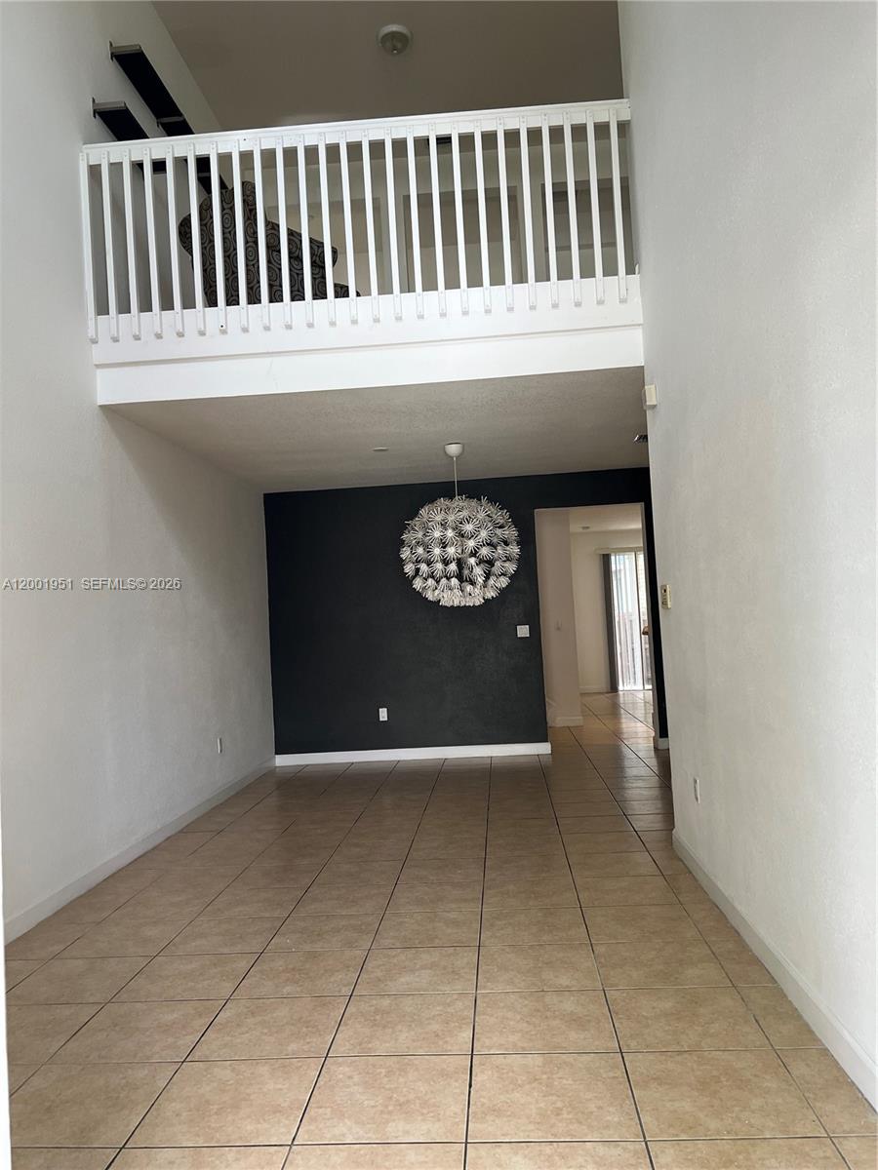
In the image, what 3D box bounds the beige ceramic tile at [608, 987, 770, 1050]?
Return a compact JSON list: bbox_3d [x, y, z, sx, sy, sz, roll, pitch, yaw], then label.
[{"bbox_3d":[0.789,1.407,2.852,0.445,0.010,0.445,-3,-3,4],"label":"beige ceramic tile"}]

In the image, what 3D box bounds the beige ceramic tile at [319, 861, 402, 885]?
[{"bbox_3d":[-0.427,1.573,4.773,0.450,0.010,0.450,-3,-3,4],"label":"beige ceramic tile"}]

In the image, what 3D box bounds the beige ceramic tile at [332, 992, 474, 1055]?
[{"bbox_3d":[-0.098,1.365,2.725,0.415,0.010,0.415,-3,-3,4],"label":"beige ceramic tile"}]

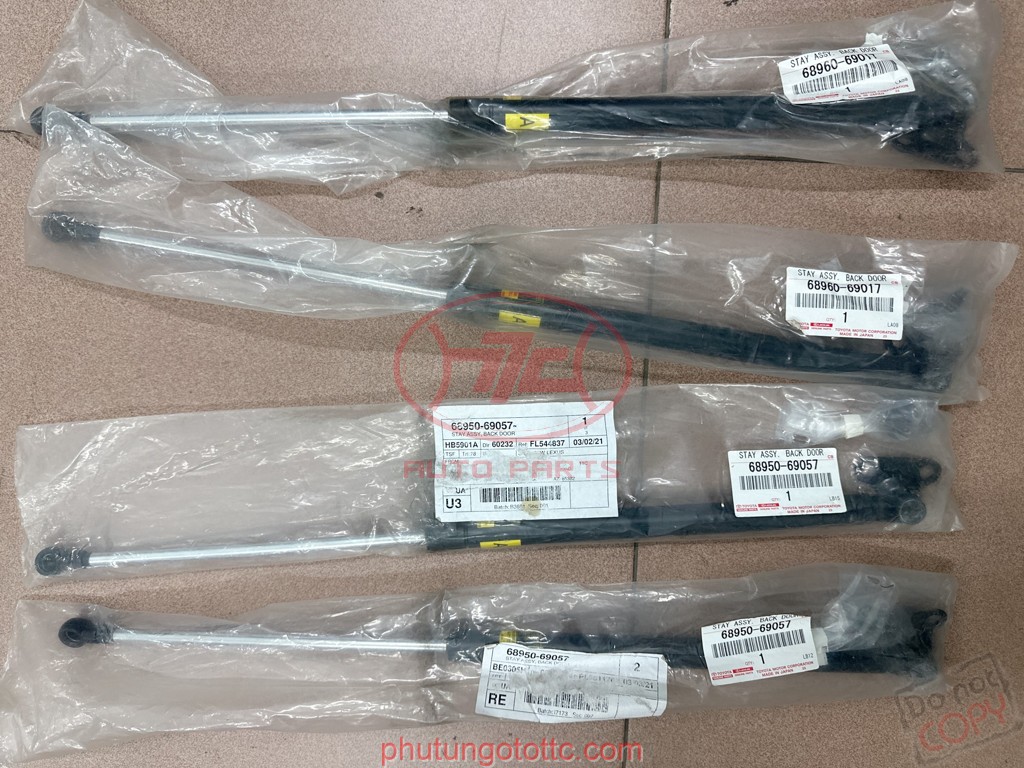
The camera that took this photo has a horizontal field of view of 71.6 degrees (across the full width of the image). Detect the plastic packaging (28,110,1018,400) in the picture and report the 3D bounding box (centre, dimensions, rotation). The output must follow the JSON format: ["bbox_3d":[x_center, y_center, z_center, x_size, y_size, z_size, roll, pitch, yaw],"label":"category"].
[{"bbox_3d":[0.006,-0.086,0.485,0.674,0.038,0.114,8,95,-1],"label":"plastic packaging"}]

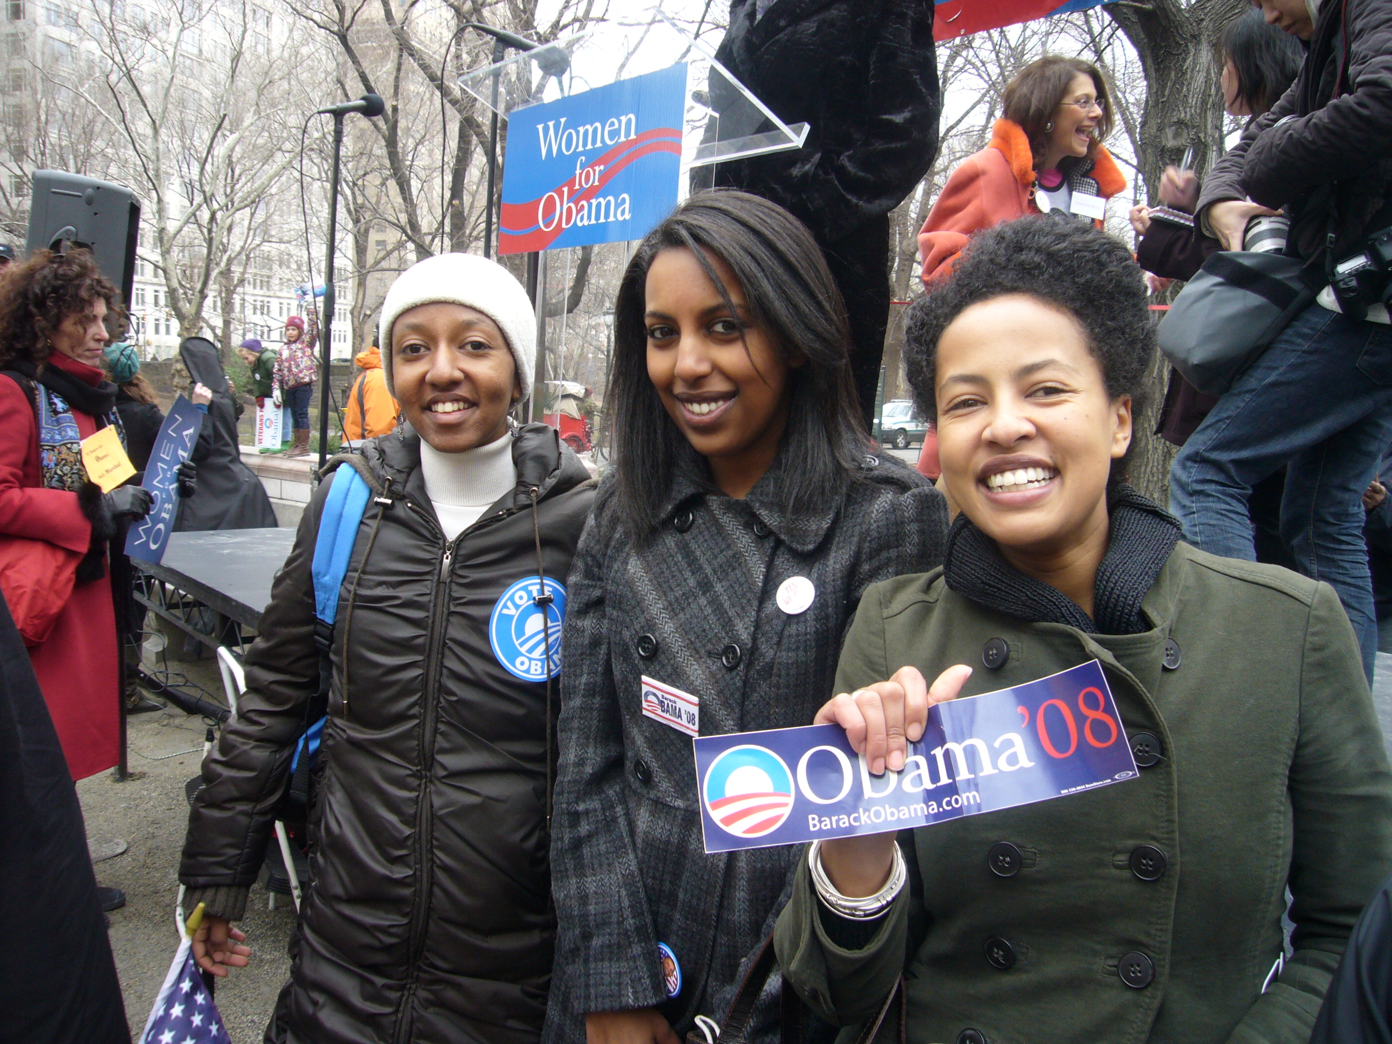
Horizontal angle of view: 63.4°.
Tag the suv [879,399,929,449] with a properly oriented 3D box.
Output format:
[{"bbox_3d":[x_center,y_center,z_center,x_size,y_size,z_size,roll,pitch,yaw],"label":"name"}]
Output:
[{"bbox_3d":[8.090,-3.780,43.400,4.500,1.840,1.800,-3,8,-43],"label":"suv"}]

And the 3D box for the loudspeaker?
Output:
[{"bbox_3d":[-2.699,-1.159,4.950,0.380,0.660,0.390,6,3,-17],"label":"loudspeaker"}]

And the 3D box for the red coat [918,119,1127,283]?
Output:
[{"bbox_3d":[0.825,-0.555,2.800,0.500,0.890,0.380,-2,7,-36],"label":"red coat"}]

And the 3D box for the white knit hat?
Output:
[{"bbox_3d":[-0.266,-0.213,1.250,0.178,0.178,0.215,-2,6,-3],"label":"white knit hat"}]

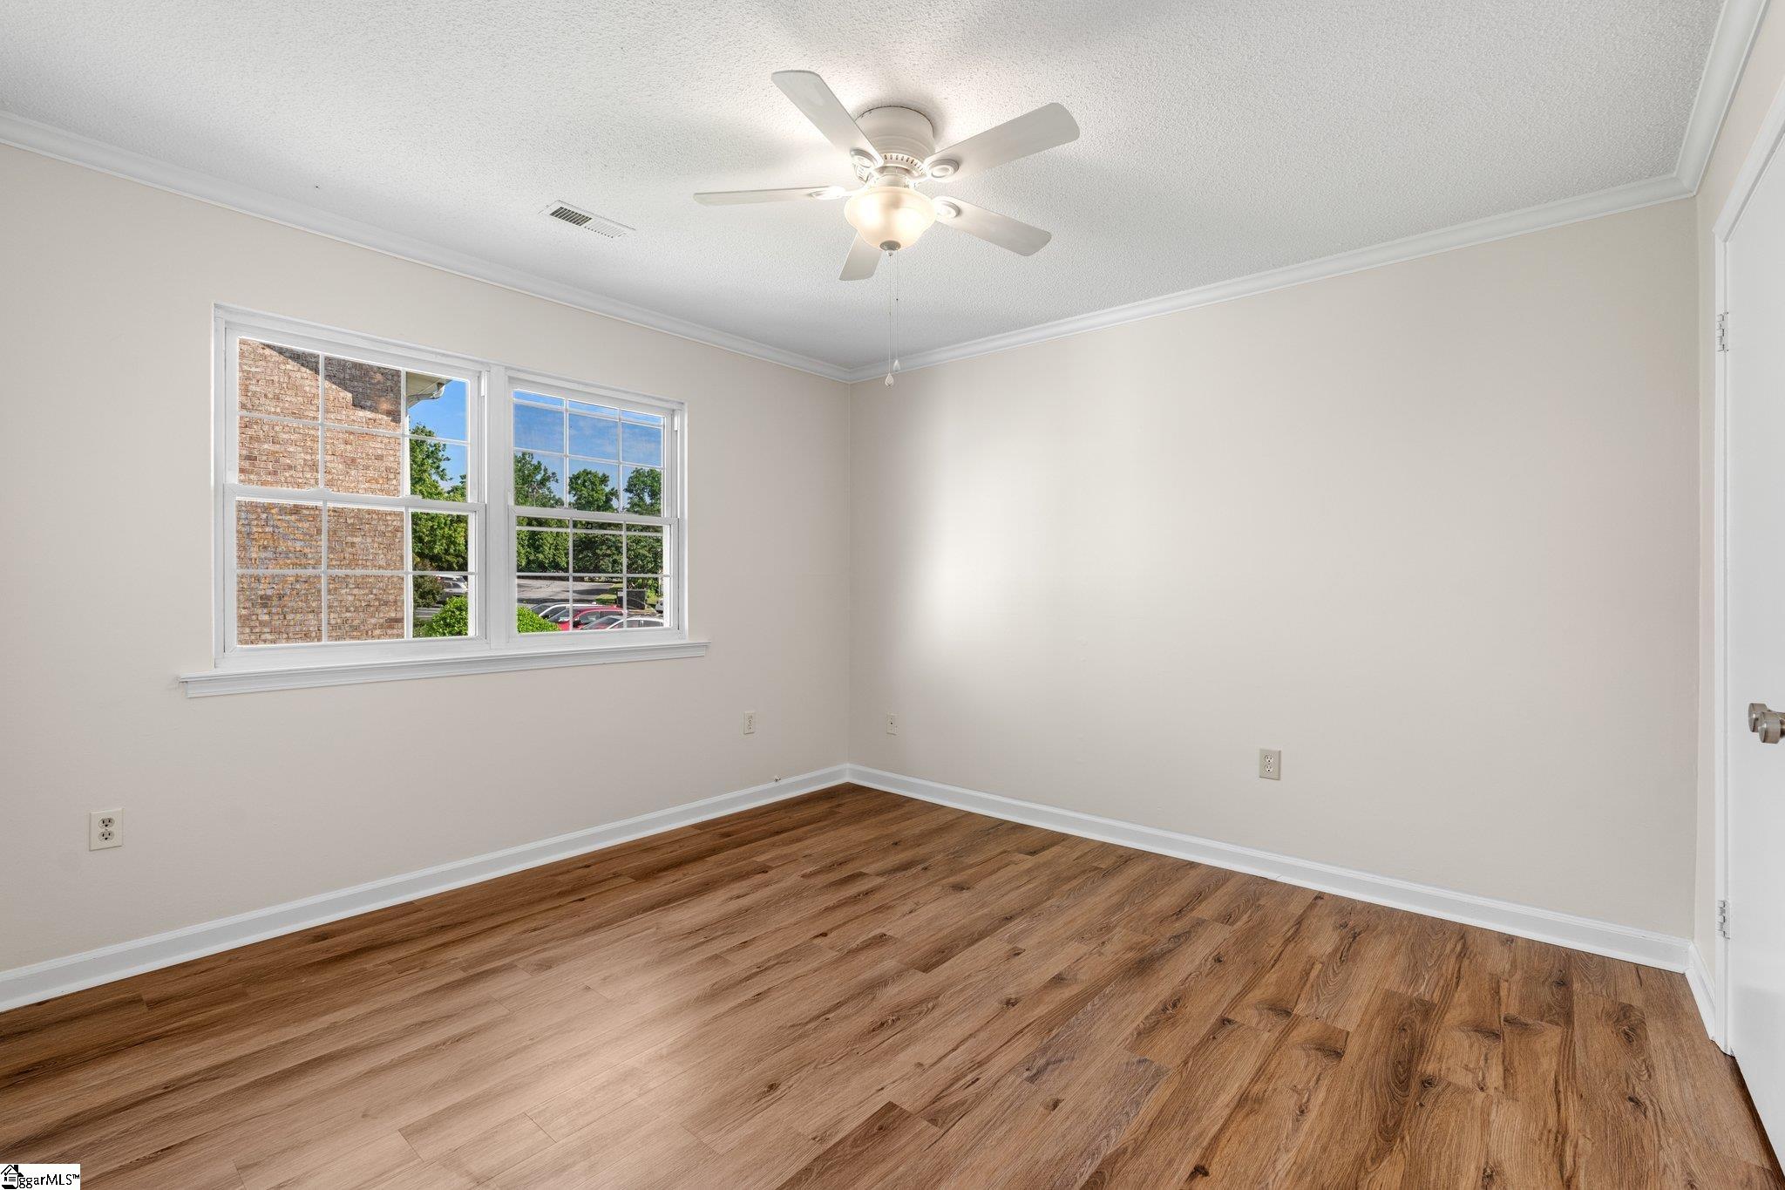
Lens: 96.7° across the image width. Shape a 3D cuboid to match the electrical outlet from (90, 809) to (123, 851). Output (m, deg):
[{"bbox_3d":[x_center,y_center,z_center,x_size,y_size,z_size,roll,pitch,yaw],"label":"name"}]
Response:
[{"bbox_3d":[-2.298,0.688,2.321,0.009,0.115,0.071,1,1,40],"label":"electrical outlet"}]

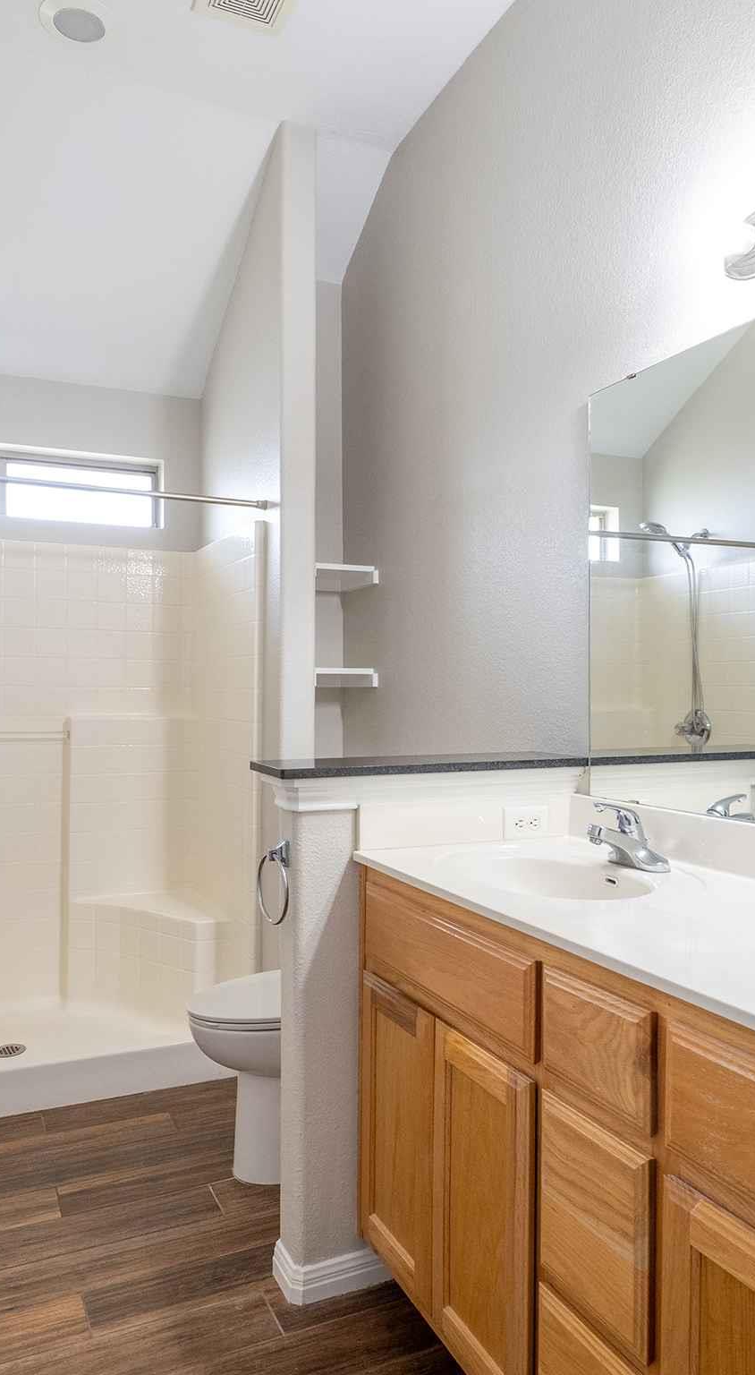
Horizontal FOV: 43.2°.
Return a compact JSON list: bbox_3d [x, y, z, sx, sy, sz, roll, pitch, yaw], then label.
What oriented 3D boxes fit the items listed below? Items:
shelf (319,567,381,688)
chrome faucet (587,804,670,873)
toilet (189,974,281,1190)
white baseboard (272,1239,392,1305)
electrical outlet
[{"bbox_3d":[-0.168,-0.201,3.309,0.220,0.405,0.290,0,0,-24],"label":"shelf"},{"bbox_3d":[0.469,0.285,1.840,0.155,0.125,0.155,0,0,-24],"label":"chrome faucet"},{"bbox_3d":[-0.151,0.889,2.601,0.735,0.740,0.440,0,0,-24],"label":"toilet"},{"bbox_3d":[-0.098,1.218,2.038,0.235,0.078,0.137,0,0,-24],"label":"white baseboard"},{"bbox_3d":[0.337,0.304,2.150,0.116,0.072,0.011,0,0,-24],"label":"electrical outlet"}]

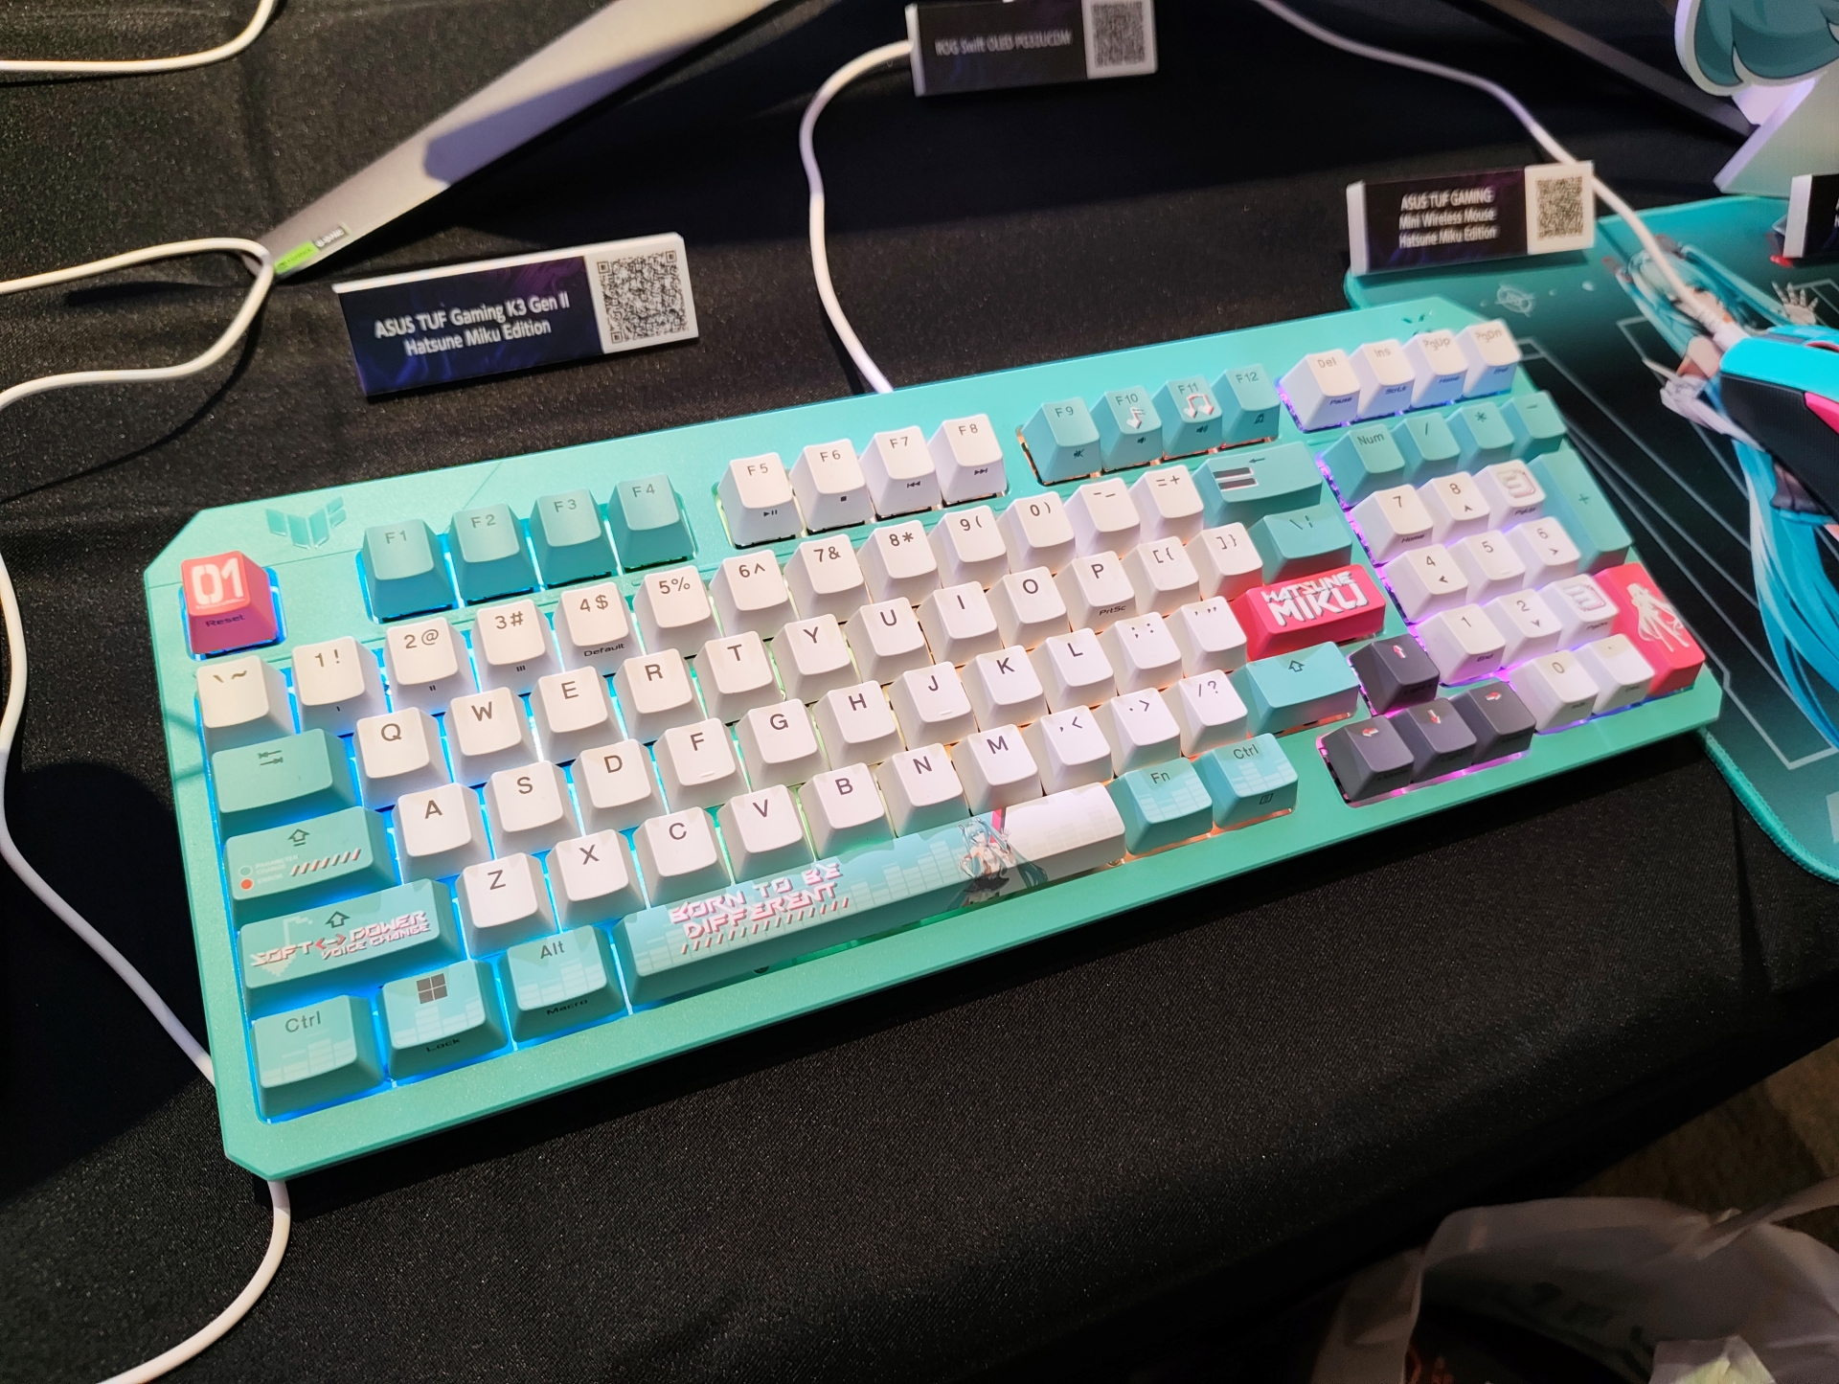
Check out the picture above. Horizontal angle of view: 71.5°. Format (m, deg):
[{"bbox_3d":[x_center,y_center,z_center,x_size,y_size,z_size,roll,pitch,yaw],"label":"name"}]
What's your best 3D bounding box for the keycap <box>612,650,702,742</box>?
[{"bbox_3d":[-0.059,0.001,0.293,0.018,0.009,0.018,-14,68,-17],"label":"keycap"}]

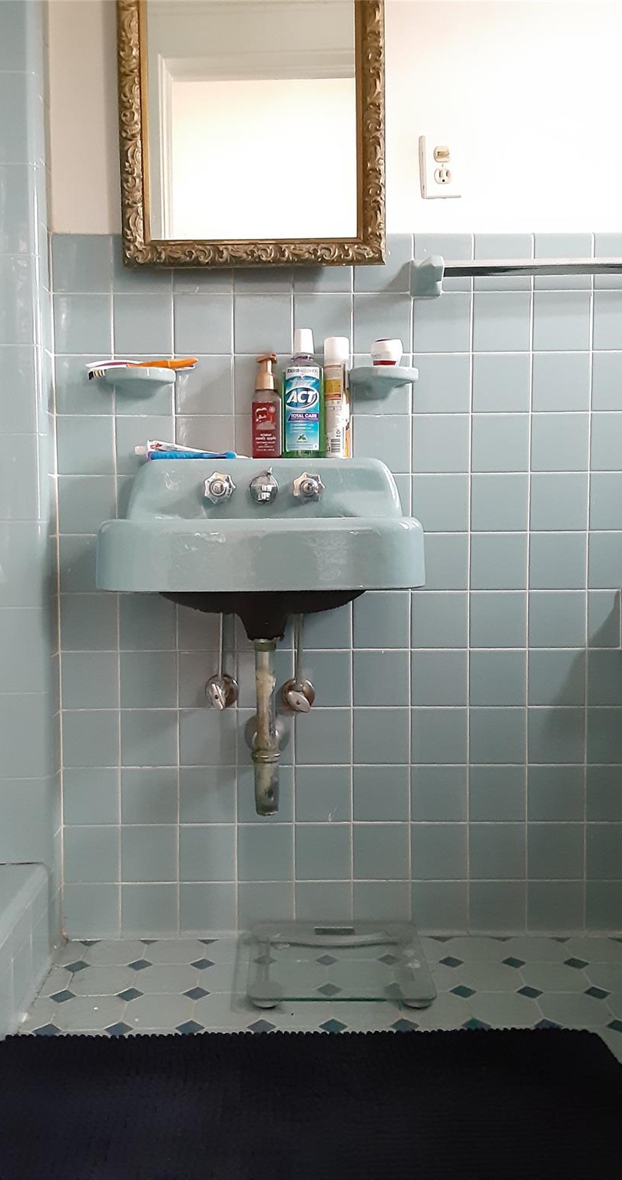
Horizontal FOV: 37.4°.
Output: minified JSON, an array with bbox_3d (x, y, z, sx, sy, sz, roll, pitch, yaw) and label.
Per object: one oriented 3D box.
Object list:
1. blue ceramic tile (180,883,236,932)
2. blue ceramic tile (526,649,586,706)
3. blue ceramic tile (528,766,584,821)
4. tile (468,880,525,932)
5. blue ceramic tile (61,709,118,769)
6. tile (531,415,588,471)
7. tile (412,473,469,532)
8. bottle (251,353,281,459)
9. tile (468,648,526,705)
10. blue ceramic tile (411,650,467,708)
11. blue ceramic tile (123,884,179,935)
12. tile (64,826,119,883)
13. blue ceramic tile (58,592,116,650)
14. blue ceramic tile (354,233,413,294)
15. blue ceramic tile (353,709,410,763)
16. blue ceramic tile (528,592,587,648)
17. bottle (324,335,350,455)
[{"bbox_3d":[-0.197,0.607,1.764,0.108,0.099,0.009,0,3,0],"label":"blue ceramic tile"},{"bbox_3d":[0.463,0.166,1.730,0.108,0.108,0.010,0,3,0],"label":"blue ceramic tile"},{"bbox_3d":[0.462,0.384,1.744,0.108,0.108,0.010,0,3,0],"label":"blue ceramic tile"},{"bbox_3d":[0.356,0.604,1.752,0.108,0.098,0.010,0,3,0],"label":"tile"},{"bbox_3d":[-0.416,0.279,1.735,0.107,0.107,0.010,0,3,0],"label":"blue ceramic tile"},{"bbox_3d":[0.460,-0.273,1.709,0.108,0.108,0.010,0,3,0],"label":"tile"},{"bbox_3d":[0.241,-0.162,1.713,0.108,0.108,0.010,0,3,0],"label":"tile"},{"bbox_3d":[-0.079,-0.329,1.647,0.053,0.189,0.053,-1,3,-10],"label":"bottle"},{"bbox_3d":[0.347,0.164,1.723,0.108,0.108,0.009,0,3,0],"label":"tile"},{"bbox_3d":[0.243,0.167,1.738,0.108,0.108,0.009,0,3,0],"label":"blue ceramic tile"},{"bbox_3d":[-0.308,0.610,1.761,0.108,0.104,0.009,0,3,0],"label":"blue ceramic tile"},{"bbox_3d":[-0.418,0.503,1.756,0.108,0.108,0.009,0,3,0],"label":"tile"},{"bbox_3d":[-0.418,0.061,1.737,0.108,0.108,0.009,0,3,0],"label":"blue ceramic tile"},{"bbox_3d":[0.133,-0.599,1.691,0.108,0.108,0.010,0,3,0],"label":"blue ceramic tile"},{"bbox_3d":[0.133,0.275,1.740,0.108,0.108,0.009,0,3,0],"label":"blue ceramic tile"},{"bbox_3d":[0.460,0.056,1.726,0.108,0.108,0.009,0,3,0],"label":"blue ceramic tile"},{"bbox_3d":[0.048,-0.345,1.664,0.046,0.221,0.046,0,3,0],"label":"bottle"}]

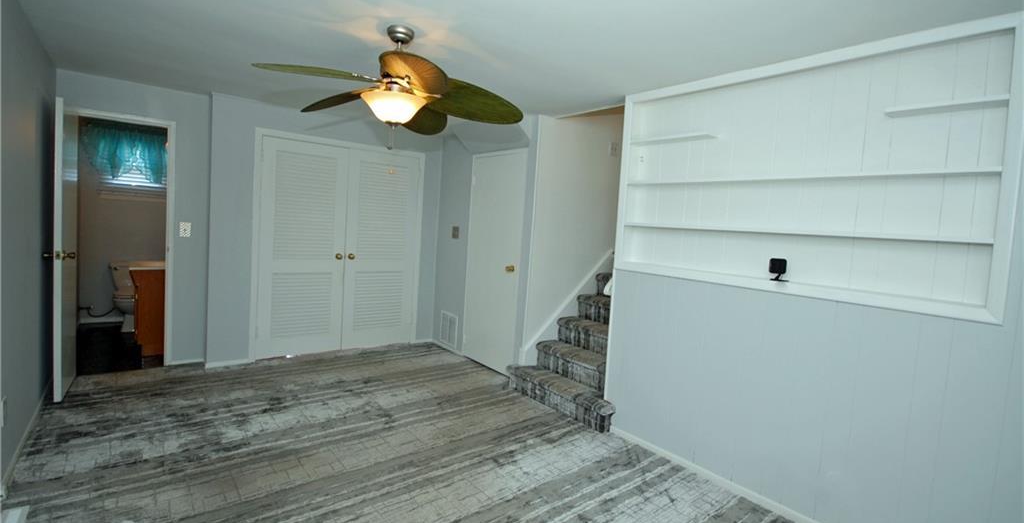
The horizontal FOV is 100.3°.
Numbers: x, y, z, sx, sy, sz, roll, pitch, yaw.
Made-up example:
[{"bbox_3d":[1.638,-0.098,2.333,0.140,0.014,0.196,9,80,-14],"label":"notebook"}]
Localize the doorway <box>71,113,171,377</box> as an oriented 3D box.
[{"bbox_3d":[-3.149,-0.115,3.434,0.591,2.009,0.114,0,5,-42],"label":"doorway"}]

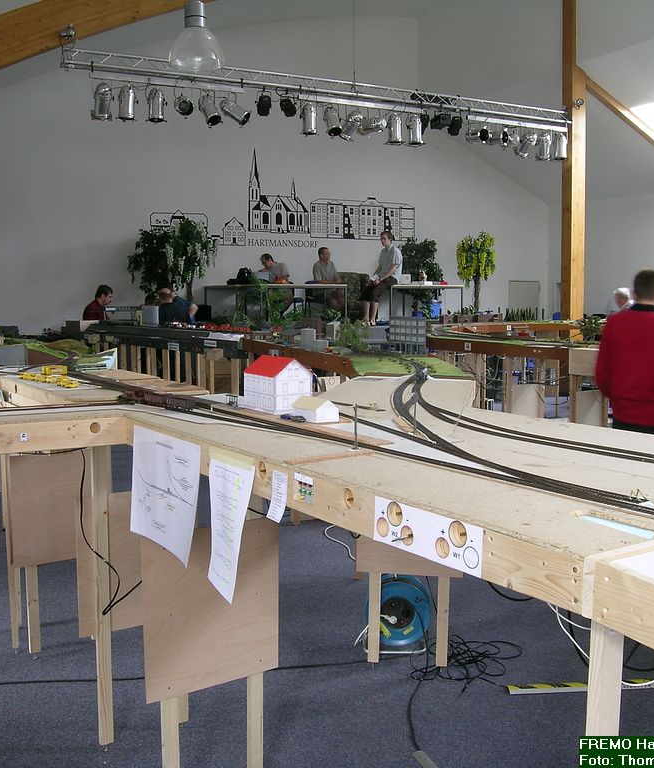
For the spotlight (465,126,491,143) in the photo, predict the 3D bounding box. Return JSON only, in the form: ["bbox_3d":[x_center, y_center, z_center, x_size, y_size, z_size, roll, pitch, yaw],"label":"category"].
[{"bbox_3d":[2.335,-3.869,12.896,0.240,0.240,0.420,-4,13,-35],"label":"spotlight"}]

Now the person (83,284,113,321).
[{"bbox_3d":[-2.502,-0.538,9.800,0.720,1.280,0.500,0,6,-9],"label":"person"}]

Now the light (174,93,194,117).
[{"bbox_3d":[-1.860,-3.598,10.700,0.230,0.250,0.380,-2,26,-19],"label":"light"}]

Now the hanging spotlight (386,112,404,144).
[{"bbox_3d":[1.005,-3.778,12.248,0.240,0.430,0.240,1,6,0],"label":"hanging spotlight"}]

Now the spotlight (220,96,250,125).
[{"bbox_3d":[-1.145,-3.411,10.370,0.395,0.200,0.200,36,13,8],"label":"spotlight"}]

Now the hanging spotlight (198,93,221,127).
[{"bbox_3d":[-1.547,-3.639,11.000,0.230,0.420,0.230,-6,-26,-45],"label":"hanging spotlight"}]

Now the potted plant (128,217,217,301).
[{"bbox_3d":[-2.481,-1.790,13.300,1.250,1.680,1.050,-3,6,-23],"label":"potted plant"}]

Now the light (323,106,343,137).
[{"bbox_3d":[0.086,-3.476,10.969,0.200,0.395,0.200,-3,-19,-30],"label":"light"}]

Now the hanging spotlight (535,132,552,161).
[{"bbox_3d":[3.530,-3.855,13.474,0.240,0.430,0.240,-2,19,-25],"label":"hanging spotlight"}]

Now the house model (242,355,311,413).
[{"bbox_3d":[-0.157,0.001,2.735,0.146,0.166,0.206,-4,7,-34],"label":"house model"}]

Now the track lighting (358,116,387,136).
[{"bbox_3d":[0.678,-3.757,12.085,0.420,0.240,0.240,-8,3,21],"label":"track lighting"}]

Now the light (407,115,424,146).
[{"bbox_3d":[1.304,-3.734,12.200,0.220,0.420,0.220,0,5,0],"label":"light"}]

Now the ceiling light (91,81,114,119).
[{"bbox_3d":[-2.808,-3.541,10.383,0.250,0.440,0.250,-2,21,-25],"label":"ceiling light"}]

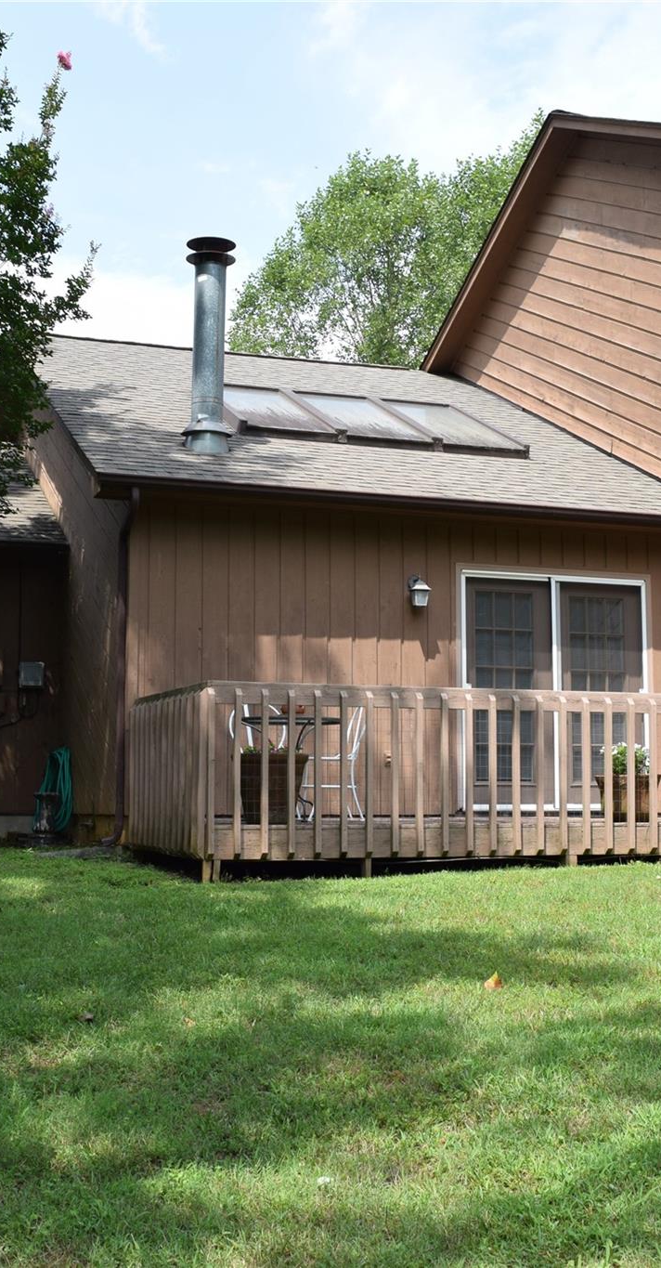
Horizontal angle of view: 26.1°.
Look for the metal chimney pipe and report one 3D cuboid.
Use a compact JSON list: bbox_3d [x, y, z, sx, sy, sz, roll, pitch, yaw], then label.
[{"bbox_3d":[-1.028,-2.437,12.025,0.457,1.889,0.452,0,-6,0],"label":"metal chimney pipe"}]

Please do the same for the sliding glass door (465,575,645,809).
[{"bbox_3d":[1.974,0.501,12.234,1.824,2.010,0.121,2,-7,-21],"label":"sliding glass door"}]

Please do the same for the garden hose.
[{"bbox_3d":[-2.466,1.384,12.756,0.334,0.779,0.221,2,-7,-21],"label":"garden hose"}]

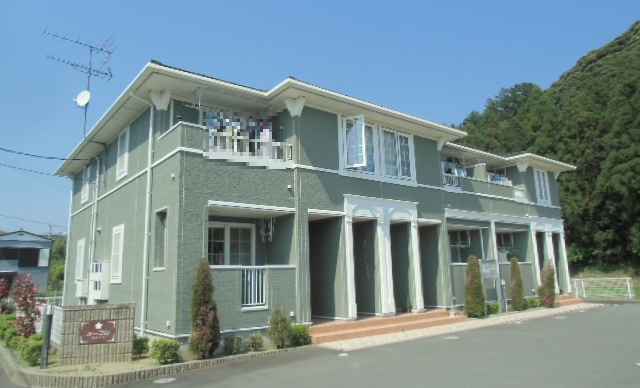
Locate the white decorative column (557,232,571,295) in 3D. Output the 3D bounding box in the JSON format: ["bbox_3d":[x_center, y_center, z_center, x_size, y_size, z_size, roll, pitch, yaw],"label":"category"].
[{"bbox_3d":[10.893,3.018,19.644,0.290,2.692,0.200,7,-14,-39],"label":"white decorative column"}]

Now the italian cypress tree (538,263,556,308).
[{"bbox_3d":[8.609,3.459,16.792,0.565,1.659,0.565,6,-13,-38],"label":"italian cypress tree"}]

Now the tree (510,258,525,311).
[{"bbox_3d":[6.890,3.186,15.479,0.408,1.804,0.408,6,-13,-38],"label":"tree"}]

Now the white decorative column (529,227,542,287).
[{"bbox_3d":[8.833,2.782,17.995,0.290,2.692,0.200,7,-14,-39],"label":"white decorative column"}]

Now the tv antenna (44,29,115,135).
[{"bbox_3d":[-7.664,-3.462,13.990,2.021,3.547,1.040,8,-14,-43],"label":"tv antenna"}]

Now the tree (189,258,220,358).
[{"bbox_3d":[-2.156,2.123,8.283,0.550,1.795,0.550,6,-13,-38],"label":"tree"}]

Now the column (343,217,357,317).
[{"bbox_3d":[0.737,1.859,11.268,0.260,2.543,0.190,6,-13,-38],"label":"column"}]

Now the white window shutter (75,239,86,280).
[{"bbox_3d":[-8.543,2.374,15.786,0.090,1.554,1.243,6,-13,-38],"label":"white window shutter"}]

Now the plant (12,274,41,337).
[{"bbox_3d":[-8.116,3.112,12.262,0.720,1.747,0.720,5,-13,-33],"label":"plant"}]

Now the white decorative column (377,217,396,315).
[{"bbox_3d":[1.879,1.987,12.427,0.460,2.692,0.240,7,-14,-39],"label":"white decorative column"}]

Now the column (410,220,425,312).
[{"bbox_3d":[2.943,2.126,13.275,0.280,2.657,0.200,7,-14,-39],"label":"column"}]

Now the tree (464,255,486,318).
[{"bbox_3d":[4.885,2.892,13.941,0.612,1.924,0.612,6,-13,-38],"label":"tree"}]

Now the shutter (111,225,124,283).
[{"bbox_3d":[-5.551,1.657,12.074,0.090,1.574,1.101,7,-14,-39],"label":"shutter"}]

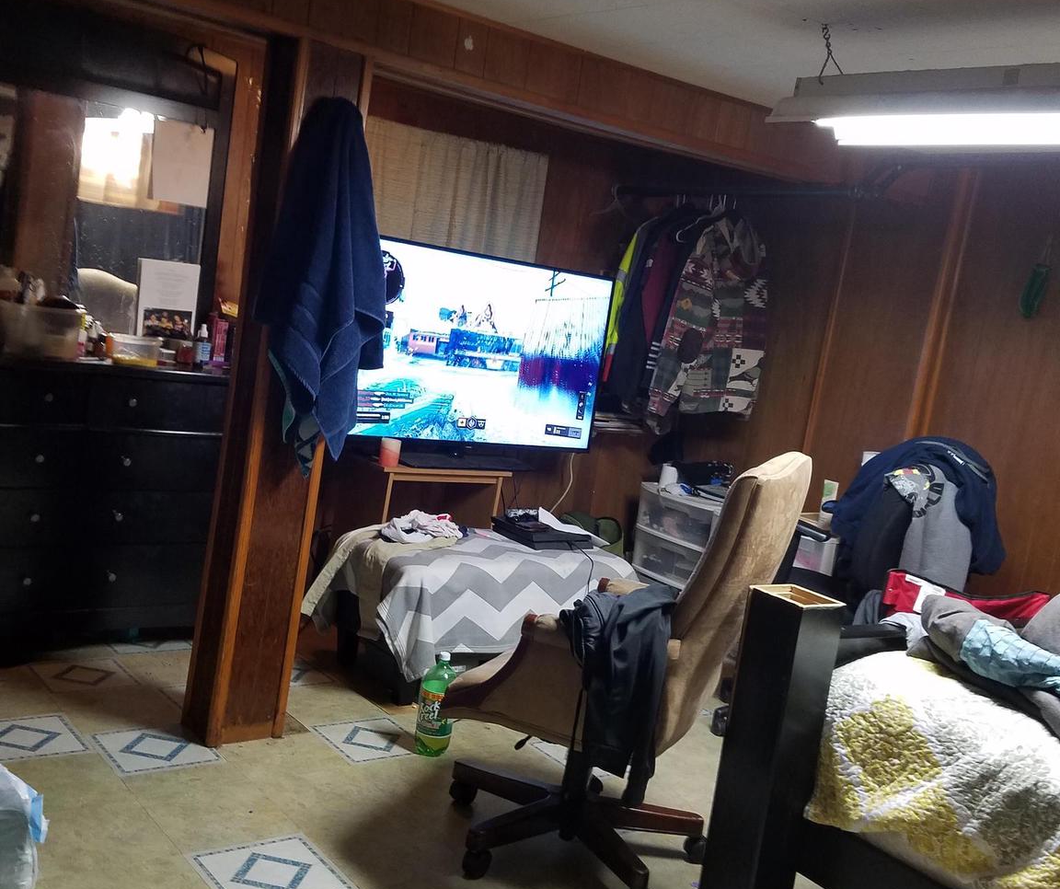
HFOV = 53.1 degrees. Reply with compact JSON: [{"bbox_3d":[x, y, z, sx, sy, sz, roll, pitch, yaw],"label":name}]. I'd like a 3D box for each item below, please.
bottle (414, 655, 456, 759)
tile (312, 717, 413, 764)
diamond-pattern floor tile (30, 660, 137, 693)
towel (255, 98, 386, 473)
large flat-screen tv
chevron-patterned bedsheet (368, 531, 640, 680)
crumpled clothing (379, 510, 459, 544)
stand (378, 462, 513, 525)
[{"bbox_3d":[-0.287,0.816,3.341,0.111,0.316,0.111,9,5,-3],"label":"bottle"},{"bbox_3d":[-0.500,0.940,3.380,0.305,0.010,0.305,4,7,-39],"label":"tile"},{"bbox_3d":[-1.488,0.770,3.557,0.305,0.010,0.305,4,7,-39],"label":"diamond-pattern floor tile"},{"bbox_3d":[-0.575,-0.452,3.050,0.358,1.070,0.167,4,7,-39],"label":"towel"},{"bbox_3d":[-0.231,-0.401,4.581,1.410,0.810,0.070,4,7,-39],"label":"large flat-screen tv"},{"bbox_3d":[-0.178,0.615,4.206,1.170,0.420,0.580,5,7,-39],"label":"chevron-patterned bedsheet"},{"bbox_3d":[-0.422,0.304,4.105,0.274,0.098,0.206,4,7,-39],"label":"crumpled clothing"},{"bbox_3d":[-0.496,0.446,4.613,0.710,0.739,0.353,4,7,-41],"label":"stand"}]

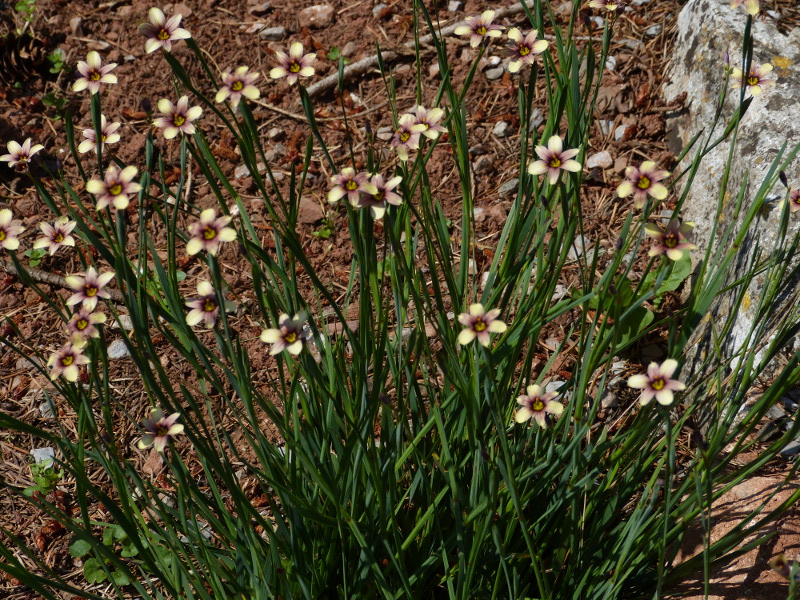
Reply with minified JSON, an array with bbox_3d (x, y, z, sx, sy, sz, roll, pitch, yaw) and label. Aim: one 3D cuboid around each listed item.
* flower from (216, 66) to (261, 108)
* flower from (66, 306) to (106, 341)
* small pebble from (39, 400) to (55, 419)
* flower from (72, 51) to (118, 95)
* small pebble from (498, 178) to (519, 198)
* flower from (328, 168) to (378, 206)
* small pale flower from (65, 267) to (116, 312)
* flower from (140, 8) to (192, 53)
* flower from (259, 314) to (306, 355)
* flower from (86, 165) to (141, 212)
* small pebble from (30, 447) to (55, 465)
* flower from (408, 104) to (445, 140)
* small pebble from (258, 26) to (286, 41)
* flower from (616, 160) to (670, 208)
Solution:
[{"bbox_3d":[-0.079,-0.103,1.090,0.022,0.021,0.009,-3,1,-4],"label":"flower"},{"bbox_3d":[-0.151,0.012,1.080,0.021,0.009,0.021,-7,85,-9],"label":"flower"},{"bbox_3d":[-0.201,0.063,1.280,0.009,0.008,0.011,0,40,0],"label":"small pebble"},{"bbox_3d":[-0.149,-0.112,1.100,0.023,0.022,0.009,-6,2,-8],"label":"flower"},{"bbox_3d":[0.069,-0.071,1.420,0.013,0.009,0.013,0,40,0],"label":"small pebble"},{"bbox_3d":[-0.025,-0.056,1.120,0.022,0.010,0.021,-1,81,-1],"label":"flower"},{"bbox_3d":[-0.146,-0.005,1.060,0.024,0.023,0.009,-7,-4,-8],"label":"small pale flower"},{"bbox_3d":[-0.118,-0.136,1.130,0.027,0.010,0.026,-10,76,-12],"label":"flower"},{"bbox_3d":[-0.056,0.017,1.100,0.024,0.010,0.024,7,68,8],"label":"flower"},{"bbox_3d":[-0.140,-0.055,1.100,0.026,0.010,0.025,-7,80,-9],"label":"flower"},{"bbox_3d":[-0.209,0.092,1.310,0.014,0.010,0.011,0,40,0],"label":"small pebble"},{"bbox_3d":[0.015,-0.090,1.140,0.021,0.010,0.020,-11,72,-13],"label":"flower"},{"bbox_3d":[-0.087,-0.182,1.530,0.018,0.009,0.011,0,40,0],"label":"small pebble"},{"bbox_3d":[0.121,-0.057,1.110,0.027,0.010,0.026,6,82,7],"label":"flower"}]

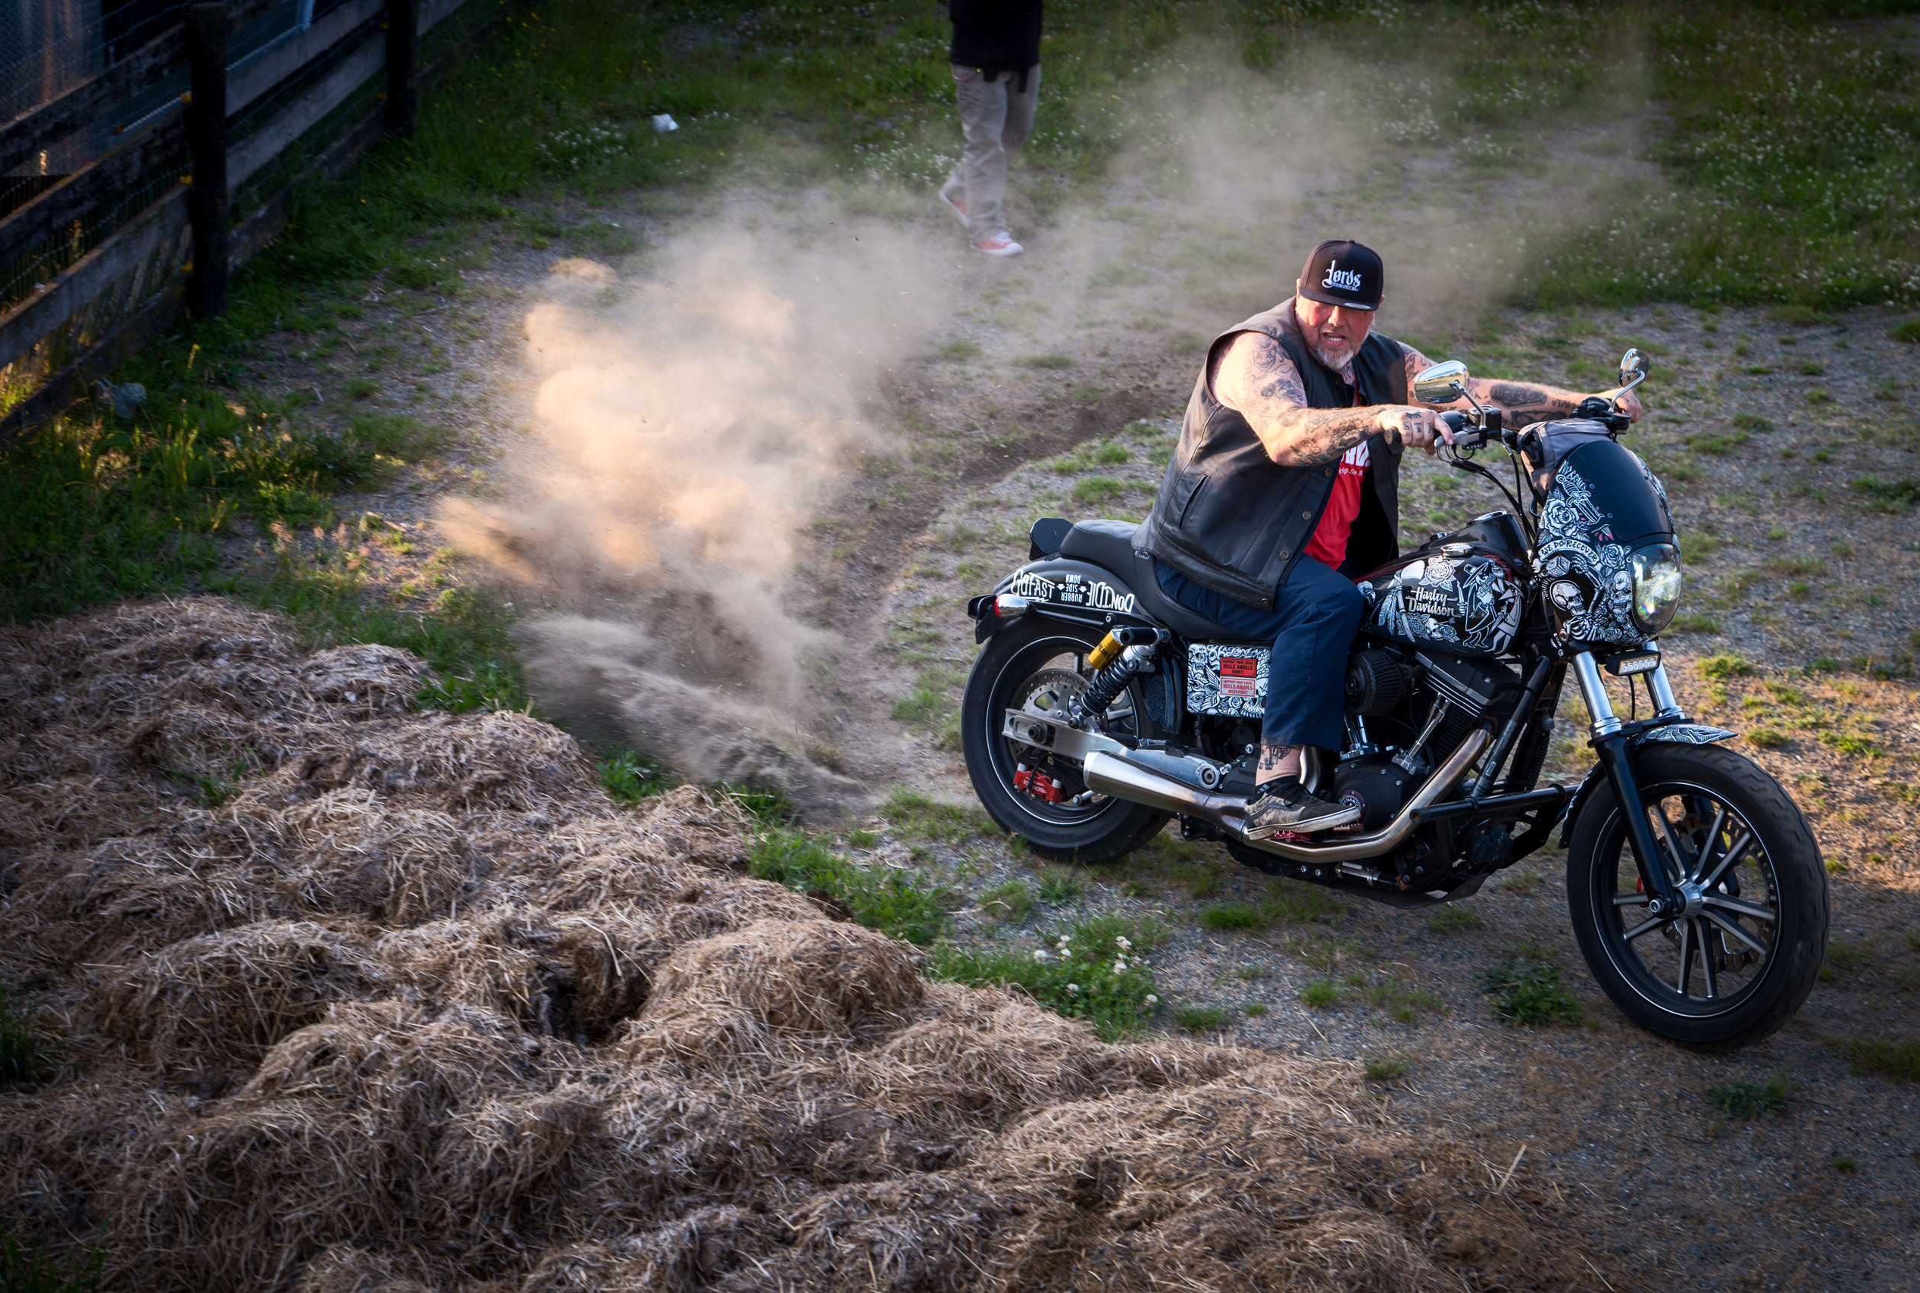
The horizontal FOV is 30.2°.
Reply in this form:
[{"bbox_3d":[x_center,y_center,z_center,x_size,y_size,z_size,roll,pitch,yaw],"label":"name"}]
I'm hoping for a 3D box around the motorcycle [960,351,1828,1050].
[{"bbox_3d":[0.984,-0.004,8.156,2.290,1.430,0.900,15,16,33],"label":"motorcycle"}]

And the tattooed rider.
[{"bbox_3d":[0.893,-0.255,8.155,1.030,1.360,0.880,16,19,37],"label":"tattooed rider"}]

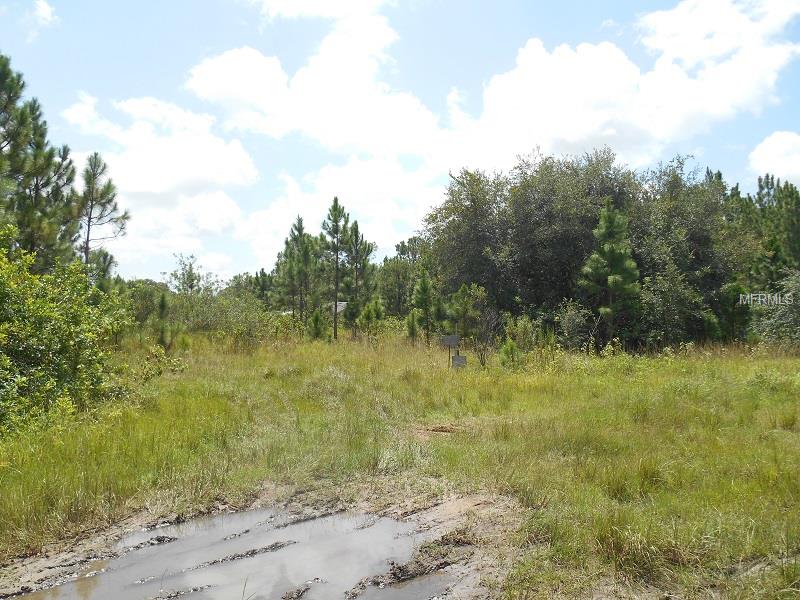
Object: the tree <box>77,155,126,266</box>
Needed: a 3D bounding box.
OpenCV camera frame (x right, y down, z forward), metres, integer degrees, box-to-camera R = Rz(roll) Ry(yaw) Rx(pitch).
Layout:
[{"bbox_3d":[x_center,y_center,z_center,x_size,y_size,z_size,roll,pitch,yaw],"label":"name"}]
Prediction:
[{"bbox_3d":[-14.853,-2.546,30.000,2.596,9.636,2.596,0,-1,0],"label":"tree"}]

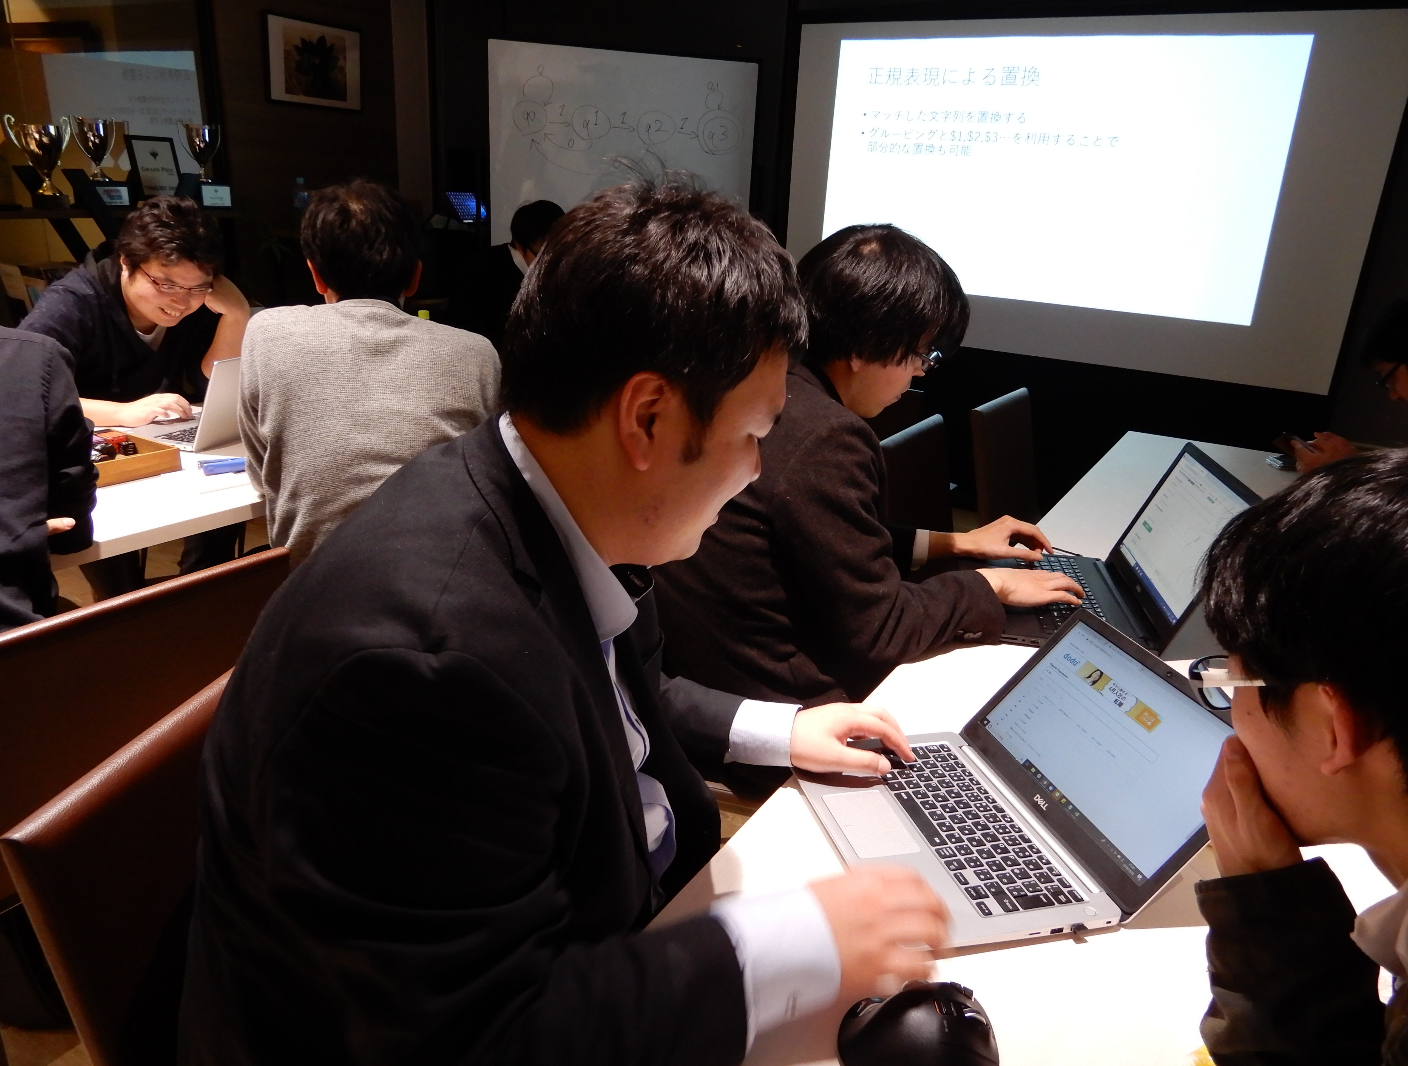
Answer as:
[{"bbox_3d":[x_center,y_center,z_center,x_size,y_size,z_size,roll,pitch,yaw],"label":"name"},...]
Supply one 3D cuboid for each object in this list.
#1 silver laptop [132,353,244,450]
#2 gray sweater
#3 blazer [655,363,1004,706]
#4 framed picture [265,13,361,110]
[{"bbox_3d":[-1.050,-0.331,2.216,0.325,0.220,0.325,14,23,26],"label":"silver laptop"},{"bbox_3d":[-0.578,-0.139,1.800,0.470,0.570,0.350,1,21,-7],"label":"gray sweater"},{"bbox_3d":[0.221,0.074,1.507,0.480,0.660,0.540,10,22,17],"label":"blazer"},{"bbox_3d":[-1.785,-2.148,4.501,0.025,0.367,0.515,15,24,28],"label":"framed picture"}]

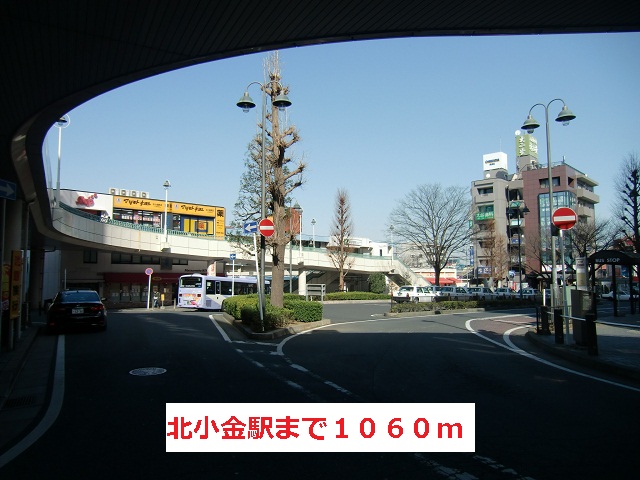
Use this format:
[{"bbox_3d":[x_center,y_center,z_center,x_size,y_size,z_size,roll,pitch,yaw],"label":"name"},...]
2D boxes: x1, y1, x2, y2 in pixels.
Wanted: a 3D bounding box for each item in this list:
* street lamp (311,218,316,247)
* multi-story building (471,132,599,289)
[{"bbox_3d":[-0.732,-0.507,50.000,0.600,3.900,0.600,0,-4,0],"label":"street lamp"},{"bbox_3d":[38.700,-4.600,80.500,16.000,26.800,18.000,-4,-6,44],"label":"multi-story building"}]

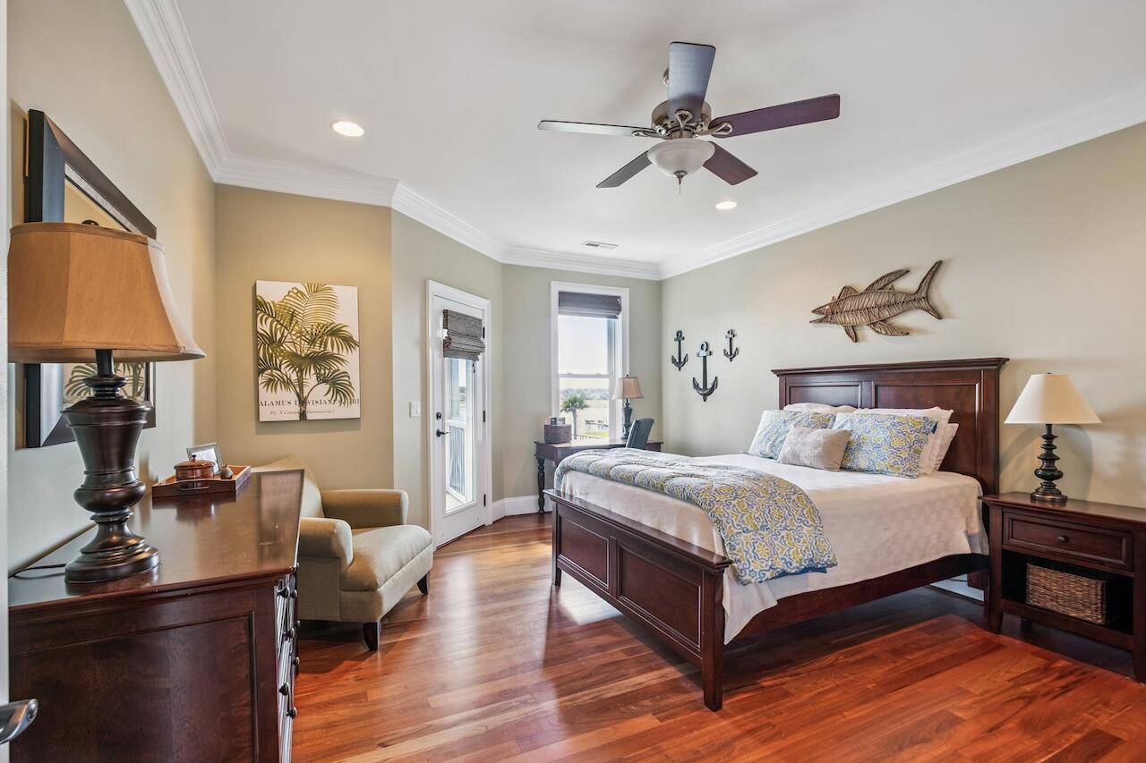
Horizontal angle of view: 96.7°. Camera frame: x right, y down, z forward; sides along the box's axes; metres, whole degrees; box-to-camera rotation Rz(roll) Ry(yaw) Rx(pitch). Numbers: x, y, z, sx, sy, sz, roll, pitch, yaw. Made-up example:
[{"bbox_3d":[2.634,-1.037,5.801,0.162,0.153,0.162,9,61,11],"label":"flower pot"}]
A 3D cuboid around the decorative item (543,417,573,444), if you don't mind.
[{"bbox_3d":[-0.148,0.507,5.266,0.195,0.260,0.250,0,-1,-26],"label":"decorative item"}]

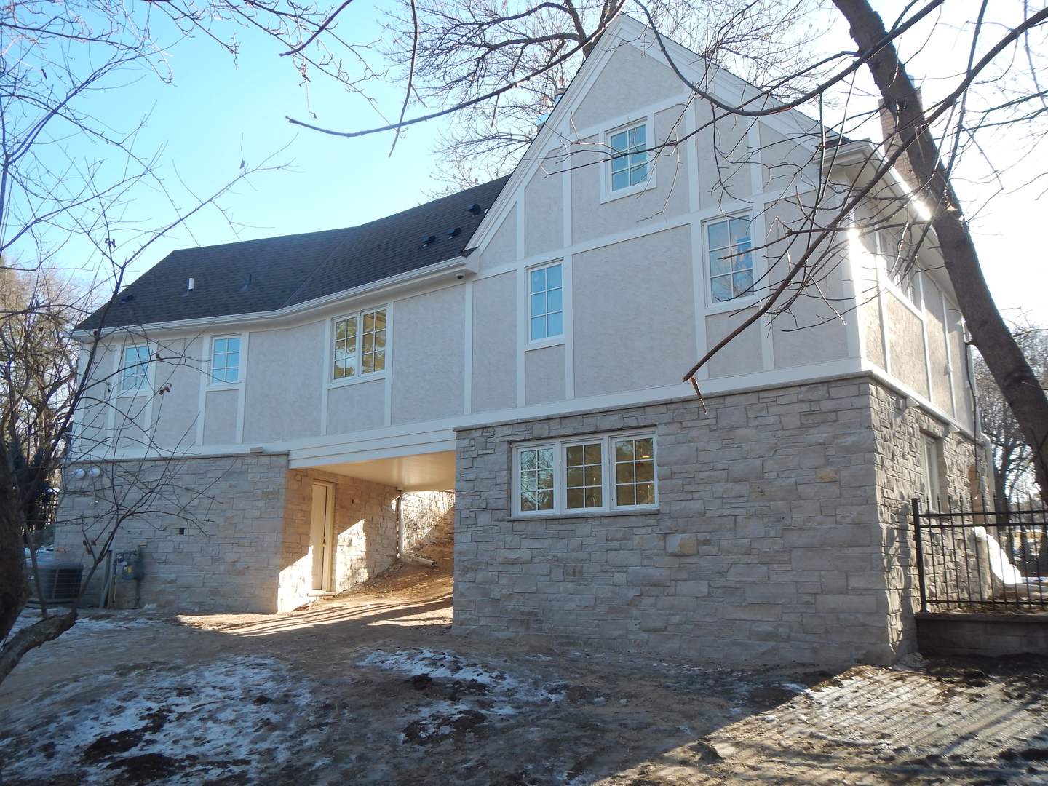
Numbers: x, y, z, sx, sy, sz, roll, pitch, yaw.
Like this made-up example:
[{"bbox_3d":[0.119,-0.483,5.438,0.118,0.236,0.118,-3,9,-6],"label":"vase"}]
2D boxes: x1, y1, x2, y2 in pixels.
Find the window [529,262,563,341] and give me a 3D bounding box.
[{"bbox_3d":[0.322,-1.337,12.514,0.640,1.073,0.100,-9,-15,36],"label":"window"}]

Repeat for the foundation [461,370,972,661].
[{"bbox_3d":[3.168,2.160,13.214,6.227,3.084,5.875,-9,-15,36],"label":"foundation"}]

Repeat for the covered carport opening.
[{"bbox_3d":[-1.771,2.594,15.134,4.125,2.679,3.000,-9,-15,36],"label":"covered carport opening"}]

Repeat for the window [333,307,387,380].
[{"bbox_3d":[-2.897,-0.845,14.927,1.392,1.108,0.110,-9,-15,36],"label":"window"}]

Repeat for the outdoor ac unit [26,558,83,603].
[{"bbox_3d":[-8.694,3.439,15.469,0.790,0.760,0.790,-3,-12,15],"label":"outdoor ac unit"}]

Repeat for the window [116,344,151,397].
[{"bbox_3d":[-7.907,-0.464,17.180,0.720,1.040,0.100,-4,-12,16],"label":"window"}]

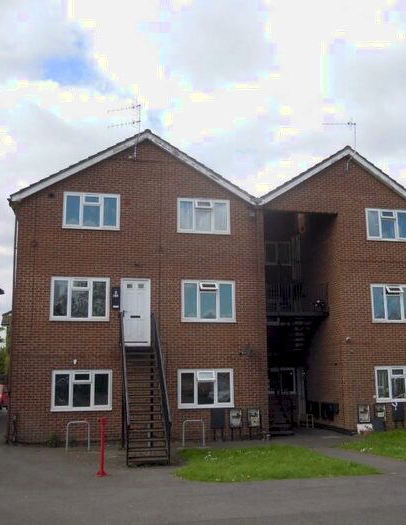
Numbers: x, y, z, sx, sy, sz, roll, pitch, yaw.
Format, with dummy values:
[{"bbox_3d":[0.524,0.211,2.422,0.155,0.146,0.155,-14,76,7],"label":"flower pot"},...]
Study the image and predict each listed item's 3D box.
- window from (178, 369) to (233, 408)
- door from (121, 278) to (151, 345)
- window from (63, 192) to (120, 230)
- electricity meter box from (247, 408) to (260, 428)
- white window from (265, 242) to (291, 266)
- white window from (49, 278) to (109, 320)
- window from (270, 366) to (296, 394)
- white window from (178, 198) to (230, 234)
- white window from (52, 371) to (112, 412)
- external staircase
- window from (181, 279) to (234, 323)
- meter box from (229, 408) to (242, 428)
[{"bbox_3d":[0.114,3.909,17.516,1.772,1.186,0.130,2,-10,-12],"label":"window"},{"bbox_3d":[-2.070,1.550,17.491,0.932,2.076,0.100,2,-10,-12],"label":"door"},{"bbox_3d":[-3.426,-1.576,17.504,1.713,1.130,0.100,1,-8,-12],"label":"window"},{"bbox_3d":[1.569,4.837,17.577,0.360,0.540,0.200,2,-10,-12],"label":"electricity meter box"},{"bbox_3d":[3.098,-0.339,23.428,1.220,1.034,0.100,1,-8,-12],"label":"white window"},{"bbox_3d":[-3.717,1.123,17.202,1.752,1.316,0.100,2,-10,-12],"label":"white window"},{"bbox_3d":[3.171,4.788,22.760,1.220,1.037,0.100,1,-8,-12],"label":"window"},{"bbox_3d":[0.042,-1.477,18.233,1.724,1.116,0.110,1,-8,-12],"label":"white window"},{"bbox_3d":[-3.562,3.790,16.760,1.740,1.185,0.100,1,-8,-12],"label":"white window"},{"bbox_3d":[-1.639,3.175,15.314,1.060,3.740,3.650,1,-8,-12],"label":"external staircase"},{"bbox_3d":[0.197,1.243,17.904,1.740,1.315,0.120,1,-8,-12],"label":"window"},{"bbox_3d":[1.002,4.794,17.489,0.390,0.560,0.210,1,-8,-12],"label":"meter box"}]

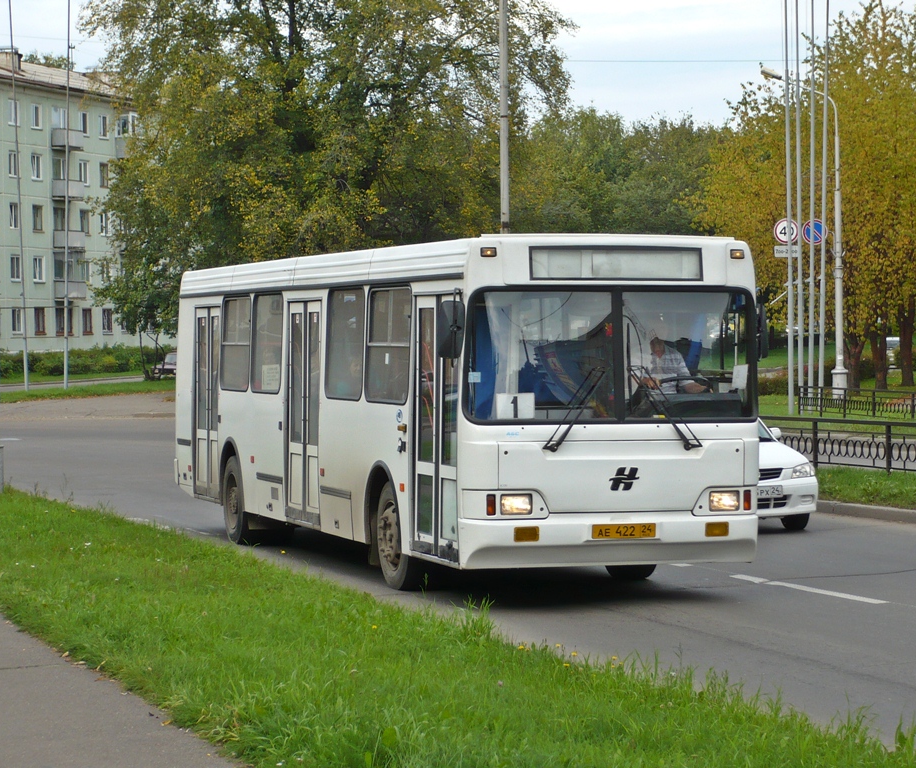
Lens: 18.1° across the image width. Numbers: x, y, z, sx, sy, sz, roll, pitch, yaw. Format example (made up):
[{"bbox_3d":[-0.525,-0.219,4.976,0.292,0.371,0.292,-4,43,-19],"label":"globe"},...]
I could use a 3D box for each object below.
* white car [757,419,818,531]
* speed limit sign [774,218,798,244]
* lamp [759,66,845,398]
[{"bbox_3d":[2.480,0.840,31.500,1.690,1.420,4.300,-1,1,-17],"label":"white car"},{"bbox_3d":[8.860,-4.110,77.300,0.700,0.700,0.040,-1,1,-6],"label":"speed limit sign"},{"bbox_3d":[9.360,-4.050,77.700,2.450,9.100,0.450,-1,1,-17],"label":"lamp"}]

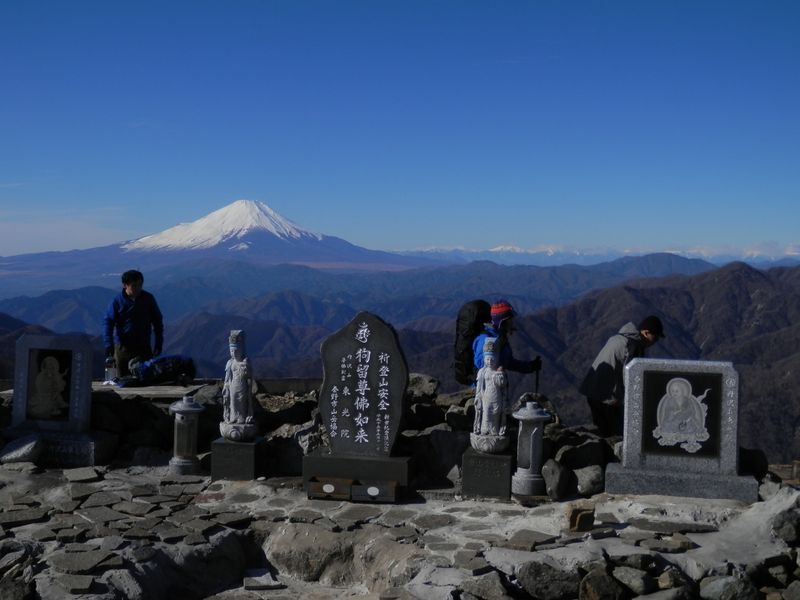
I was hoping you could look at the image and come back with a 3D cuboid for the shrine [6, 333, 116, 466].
[{"bbox_3d":[-2.120,0.611,5.776,0.530,0.780,0.330,1,3,0],"label":"shrine"}]

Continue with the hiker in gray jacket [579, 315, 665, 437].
[{"bbox_3d":[2.043,0.952,8.639,0.720,1.580,0.520,2,3,10],"label":"hiker in gray jacket"}]

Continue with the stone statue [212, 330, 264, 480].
[{"bbox_3d":[-0.946,0.616,5.471,0.255,0.850,0.260,1,3,2],"label":"stone statue"}]

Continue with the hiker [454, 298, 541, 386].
[{"bbox_3d":[0.909,0.869,8.842,0.800,1.730,0.520,1,3,0],"label":"hiker"}]

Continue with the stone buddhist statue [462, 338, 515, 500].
[{"bbox_3d":[0.515,0.657,5.198,0.262,0.860,0.270,2,3,10],"label":"stone buddhist statue"}]

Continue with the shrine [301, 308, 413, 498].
[{"bbox_3d":[-0.215,0.559,5.338,0.565,1.010,0.380,2,3,7],"label":"shrine"}]

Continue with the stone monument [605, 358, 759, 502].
[{"bbox_3d":[1.595,0.728,5.259,0.820,0.760,0.290,2,3,9],"label":"stone monument"}]

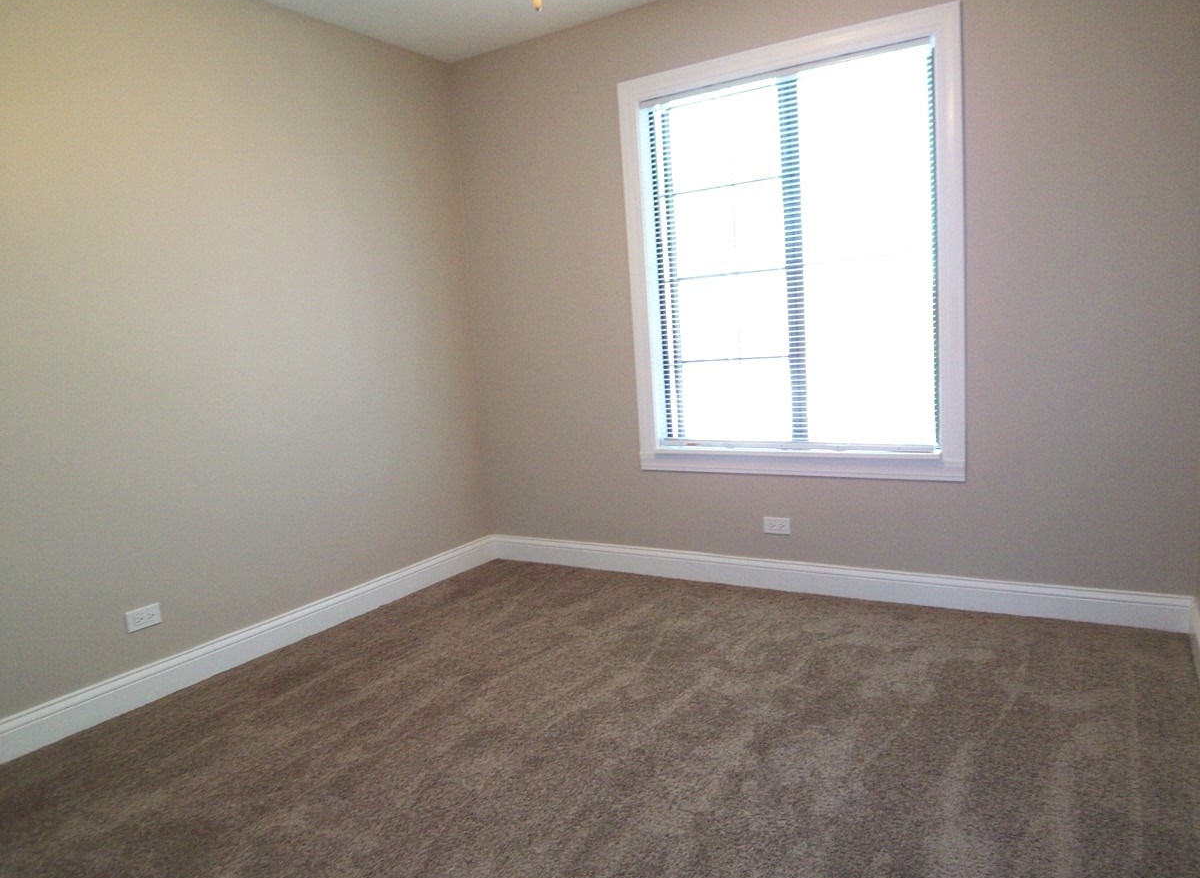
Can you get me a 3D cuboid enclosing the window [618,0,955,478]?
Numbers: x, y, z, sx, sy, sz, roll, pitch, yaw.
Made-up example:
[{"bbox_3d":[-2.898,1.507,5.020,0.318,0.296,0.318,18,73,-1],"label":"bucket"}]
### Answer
[{"bbox_3d":[0.746,-0.710,3.316,1.402,1.742,0.100,0,8,32],"label":"window"}]

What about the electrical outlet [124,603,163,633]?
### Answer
[{"bbox_3d":[-1.544,0.608,2.708,0.014,0.071,0.114,0,8,32],"label":"electrical outlet"}]

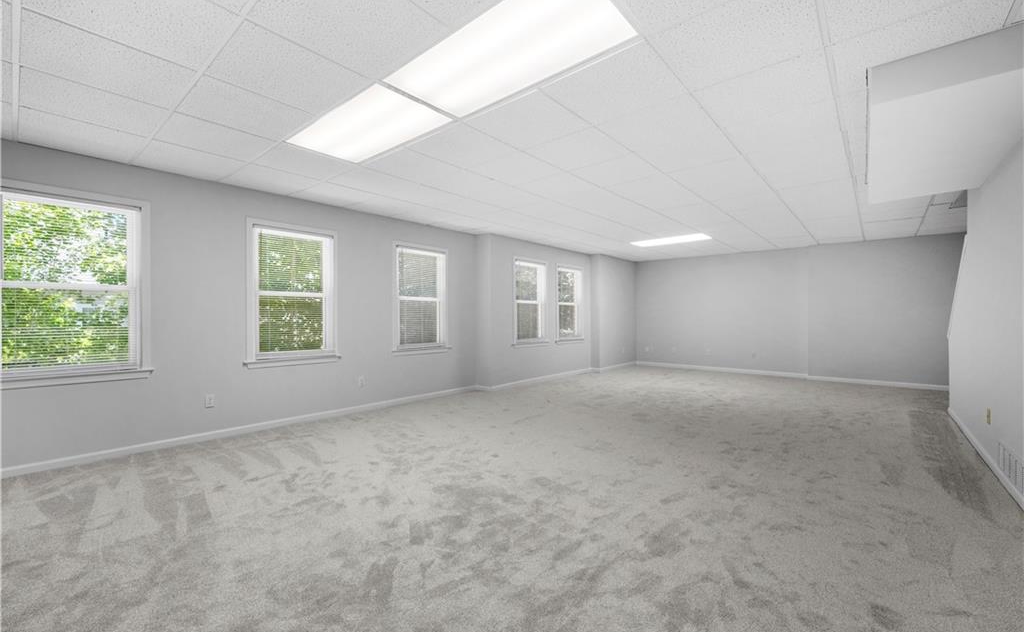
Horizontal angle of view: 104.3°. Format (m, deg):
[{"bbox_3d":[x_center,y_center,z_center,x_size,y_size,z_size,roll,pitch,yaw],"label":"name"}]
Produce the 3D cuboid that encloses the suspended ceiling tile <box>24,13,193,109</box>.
[{"bbox_3d":[-2.065,-1.270,2.056,0.605,0.022,0.605,0,0,41],"label":"suspended ceiling tile"}]

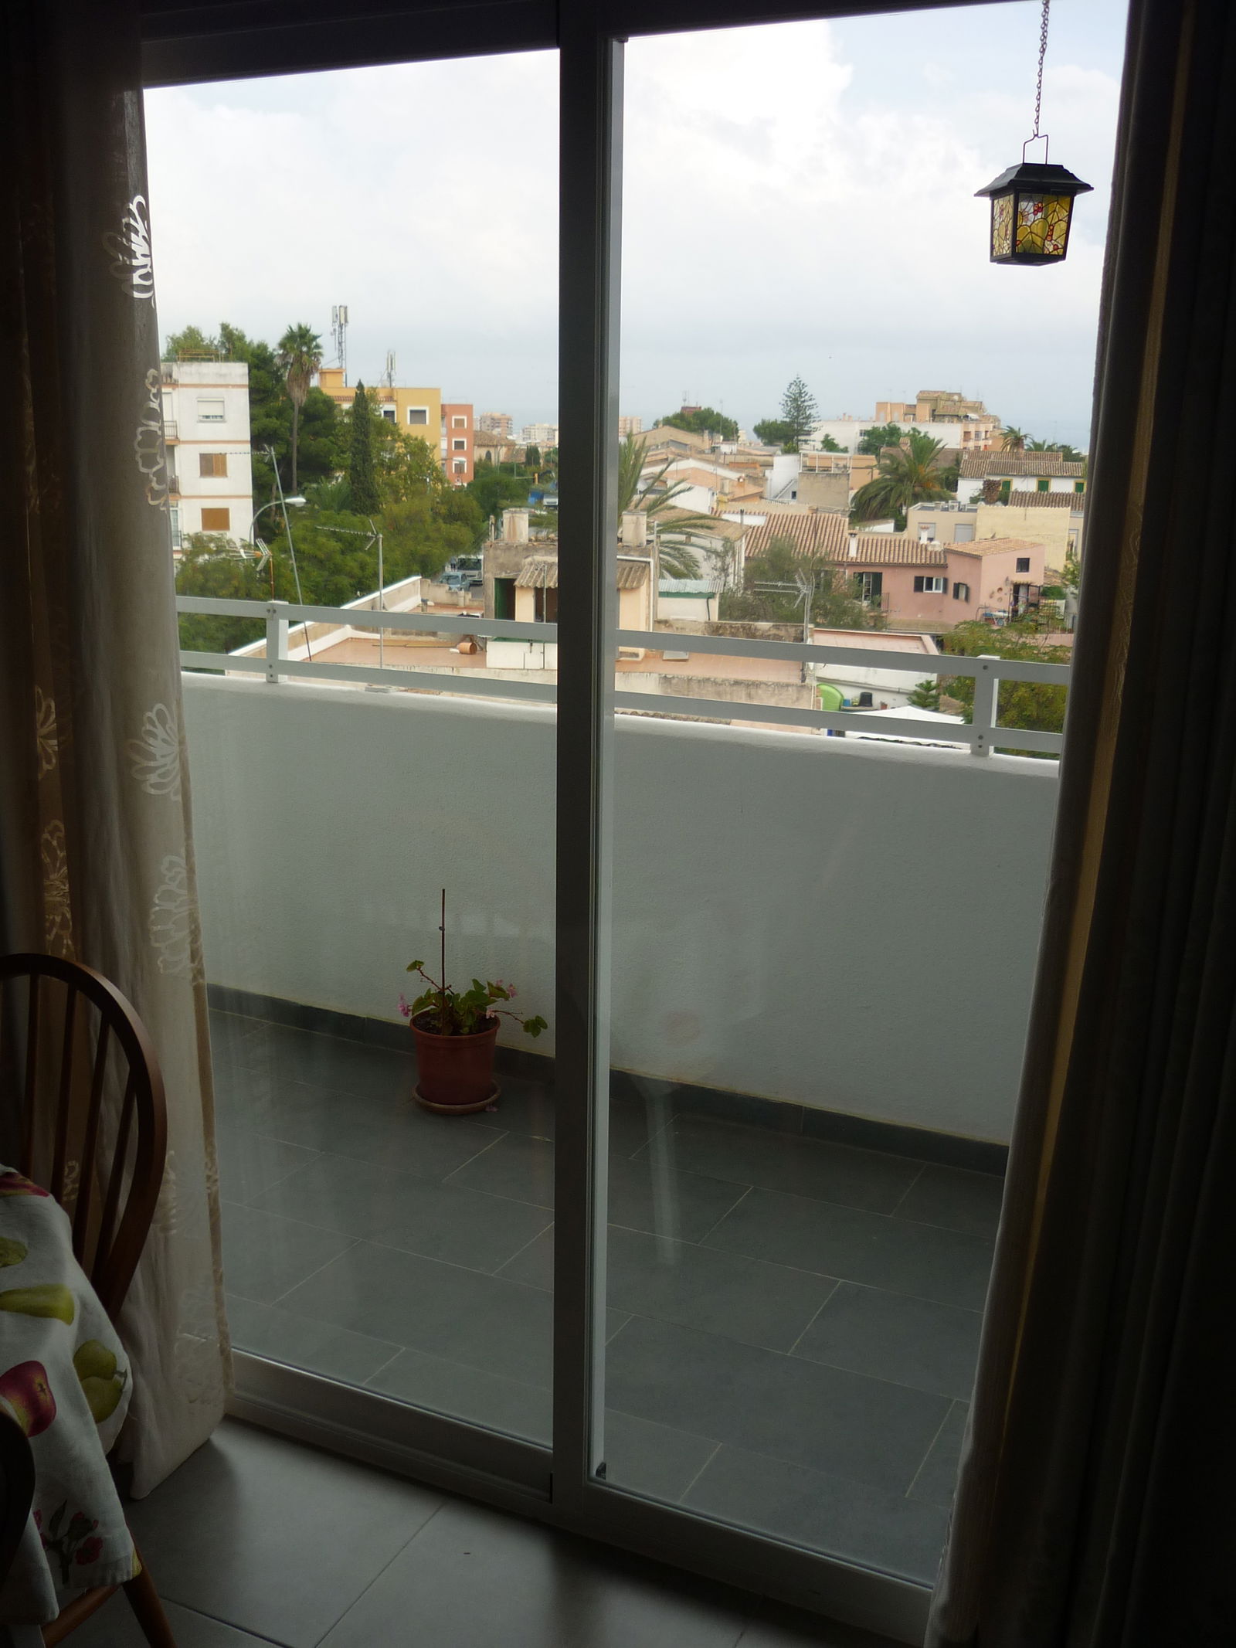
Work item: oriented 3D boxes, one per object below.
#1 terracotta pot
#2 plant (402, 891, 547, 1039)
[{"bbox_3d":[-0.394,0.569,3.822,0.217,0.203,0.217,-1,14,-6],"label":"terracotta pot"},{"bbox_3d":[-0.348,0.328,3.765,0.335,0.360,0.250,-1,14,-6],"label":"plant"}]

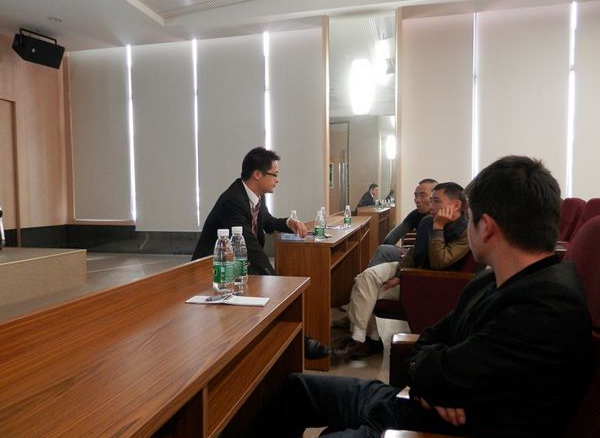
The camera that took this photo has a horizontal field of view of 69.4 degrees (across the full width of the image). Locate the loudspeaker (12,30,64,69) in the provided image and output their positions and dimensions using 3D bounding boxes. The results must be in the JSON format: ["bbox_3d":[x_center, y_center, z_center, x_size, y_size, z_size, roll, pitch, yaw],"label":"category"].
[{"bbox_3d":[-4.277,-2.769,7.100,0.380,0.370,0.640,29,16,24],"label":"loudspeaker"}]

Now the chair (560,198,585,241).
[{"bbox_3d":[2.106,0.322,3.737,0.660,1.000,0.570,0,3,13],"label":"chair"}]

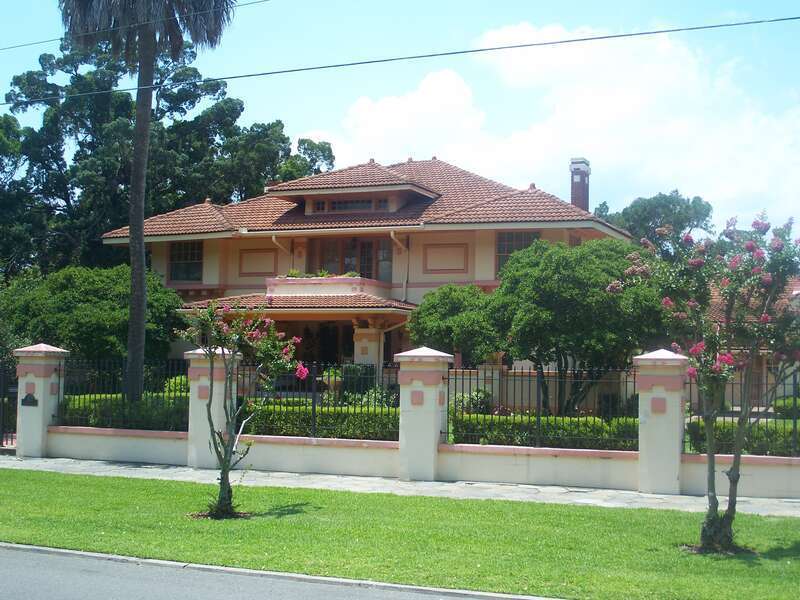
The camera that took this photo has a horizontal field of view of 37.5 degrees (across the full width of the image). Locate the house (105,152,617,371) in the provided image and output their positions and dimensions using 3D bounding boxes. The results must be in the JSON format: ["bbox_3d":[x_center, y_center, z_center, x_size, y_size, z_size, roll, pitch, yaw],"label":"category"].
[{"bbox_3d":[-1.331,-1.078,48.963,20.740,10.672,16.400,0,-3,22],"label":"house"}]

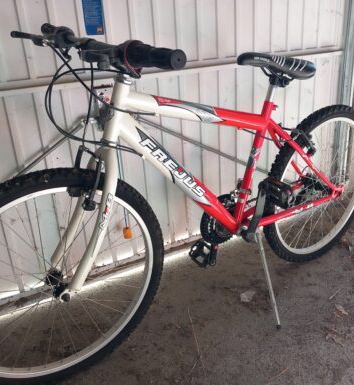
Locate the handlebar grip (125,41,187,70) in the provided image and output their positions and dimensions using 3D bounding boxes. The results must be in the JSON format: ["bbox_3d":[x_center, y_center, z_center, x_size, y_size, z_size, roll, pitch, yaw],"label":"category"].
[{"bbox_3d":[-0.040,-0.242,0.712,0.040,0.040,0.133,-20,31,-36],"label":"handlebar grip"}]

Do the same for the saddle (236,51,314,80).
[{"bbox_3d":[0.270,-0.365,1.156,0.264,0.070,0.147,-8,25,-33],"label":"saddle"}]

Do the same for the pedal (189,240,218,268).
[{"bbox_3d":[0.100,0.229,1.481,0.072,0.030,0.094,-48,40,-9],"label":"pedal"}]

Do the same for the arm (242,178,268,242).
[{"bbox_3d":[0.245,0.060,1.243,0.031,0.203,0.028,-6,23,-34],"label":"arm"}]

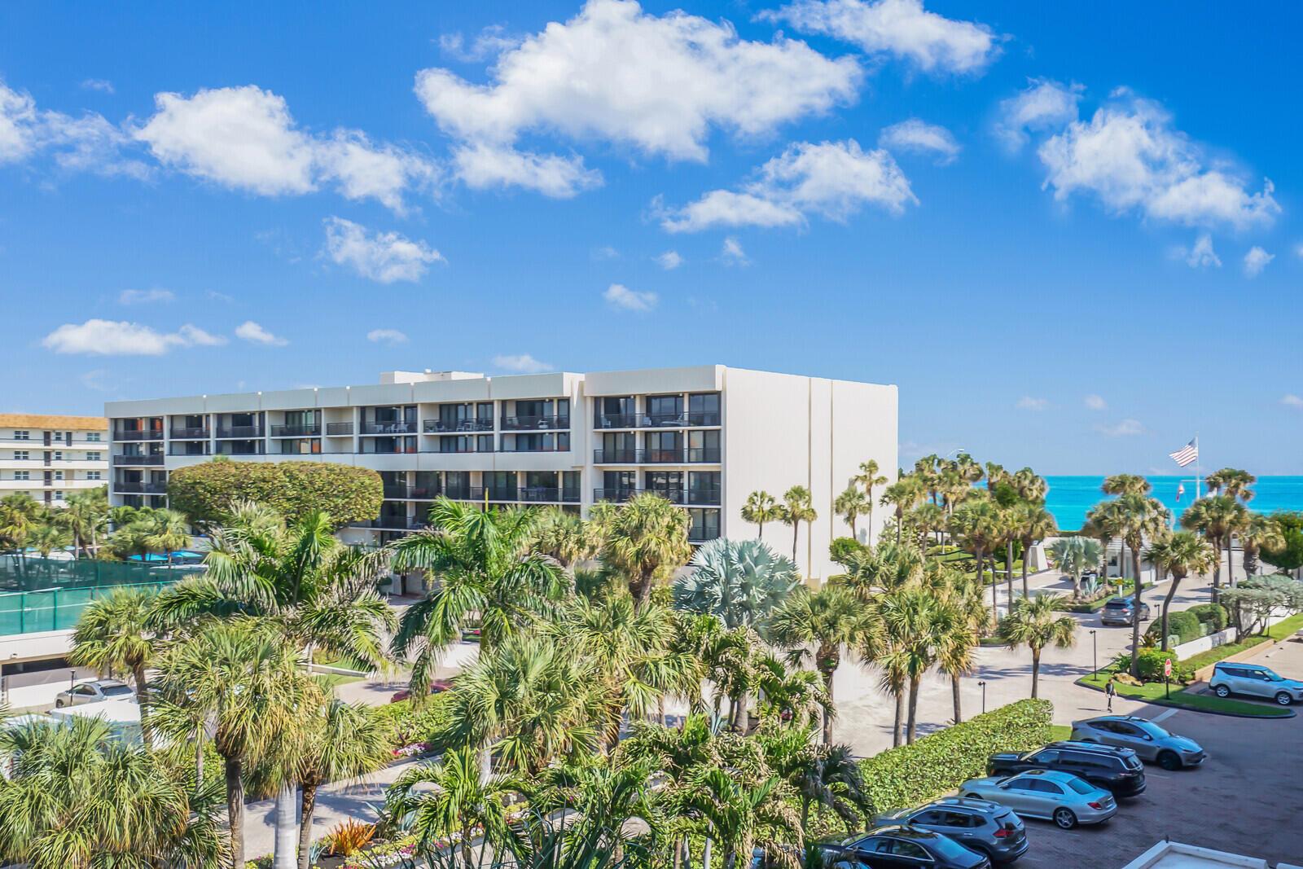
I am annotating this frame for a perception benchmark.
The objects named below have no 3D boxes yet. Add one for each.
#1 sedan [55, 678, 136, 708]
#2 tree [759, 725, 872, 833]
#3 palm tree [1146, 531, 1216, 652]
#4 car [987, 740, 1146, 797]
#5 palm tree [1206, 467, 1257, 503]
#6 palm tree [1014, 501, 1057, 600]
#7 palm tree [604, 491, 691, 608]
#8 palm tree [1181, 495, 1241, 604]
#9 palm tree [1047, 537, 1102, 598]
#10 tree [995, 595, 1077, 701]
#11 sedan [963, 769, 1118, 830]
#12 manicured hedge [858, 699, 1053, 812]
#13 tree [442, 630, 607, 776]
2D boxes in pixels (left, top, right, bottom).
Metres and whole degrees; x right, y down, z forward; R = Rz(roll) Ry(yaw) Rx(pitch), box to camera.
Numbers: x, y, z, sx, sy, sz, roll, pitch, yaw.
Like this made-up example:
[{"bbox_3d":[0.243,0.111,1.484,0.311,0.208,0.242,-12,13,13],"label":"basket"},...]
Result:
[{"bbox_3d":[-26.800,12.506,60.843,4.600,1.660,1.860,-1,-2,36],"label":"sedan"},{"bbox_3d":[4.556,9.921,35.210,3.141,3.674,3.141,0,-2,7],"label":"tree"},{"bbox_3d":[30.085,9.099,71.991,3.696,7.259,3.696,-1,-2,23],"label":"palm tree"},{"bbox_3d":[14.080,11.350,43.167,5.150,1.800,1.980,-1,-2,38],"label":"car"},{"bbox_3d":[51.700,8.687,112.784,4.400,11.460,4.400,0,-2,0],"label":"palm tree"},{"bbox_3d":[27.757,9.079,91.613,3.038,8.512,3.038,-1,-2,17],"label":"palm tree"},{"bbox_3d":[-0.195,7.460,53.794,3.860,10.030,3.860,0,-2,0],"label":"palm tree"},{"bbox_3d":[40.662,8.522,91.780,4.290,8.270,4.290,0,-2,0],"label":"palm tree"},{"bbox_3d":[34.229,10.727,102.384,4.304,5.083,4.304,-1,-2,18],"label":"palm tree"},{"bbox_3d":[17.300,9.971,56.717,3.500,5.400,3.500,0,-2,0],"label":"tree"},{"bbox_3d":[12.350,11.429,40.414,4.900,1.470,1.860,-1,-2,38],"label":"sedan"},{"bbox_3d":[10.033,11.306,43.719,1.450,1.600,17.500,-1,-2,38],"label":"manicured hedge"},{"bbox_3d":[-3.948,9.085,38.736,4.860,6.040,4.860,0,-2,0],"label":"tree"}]

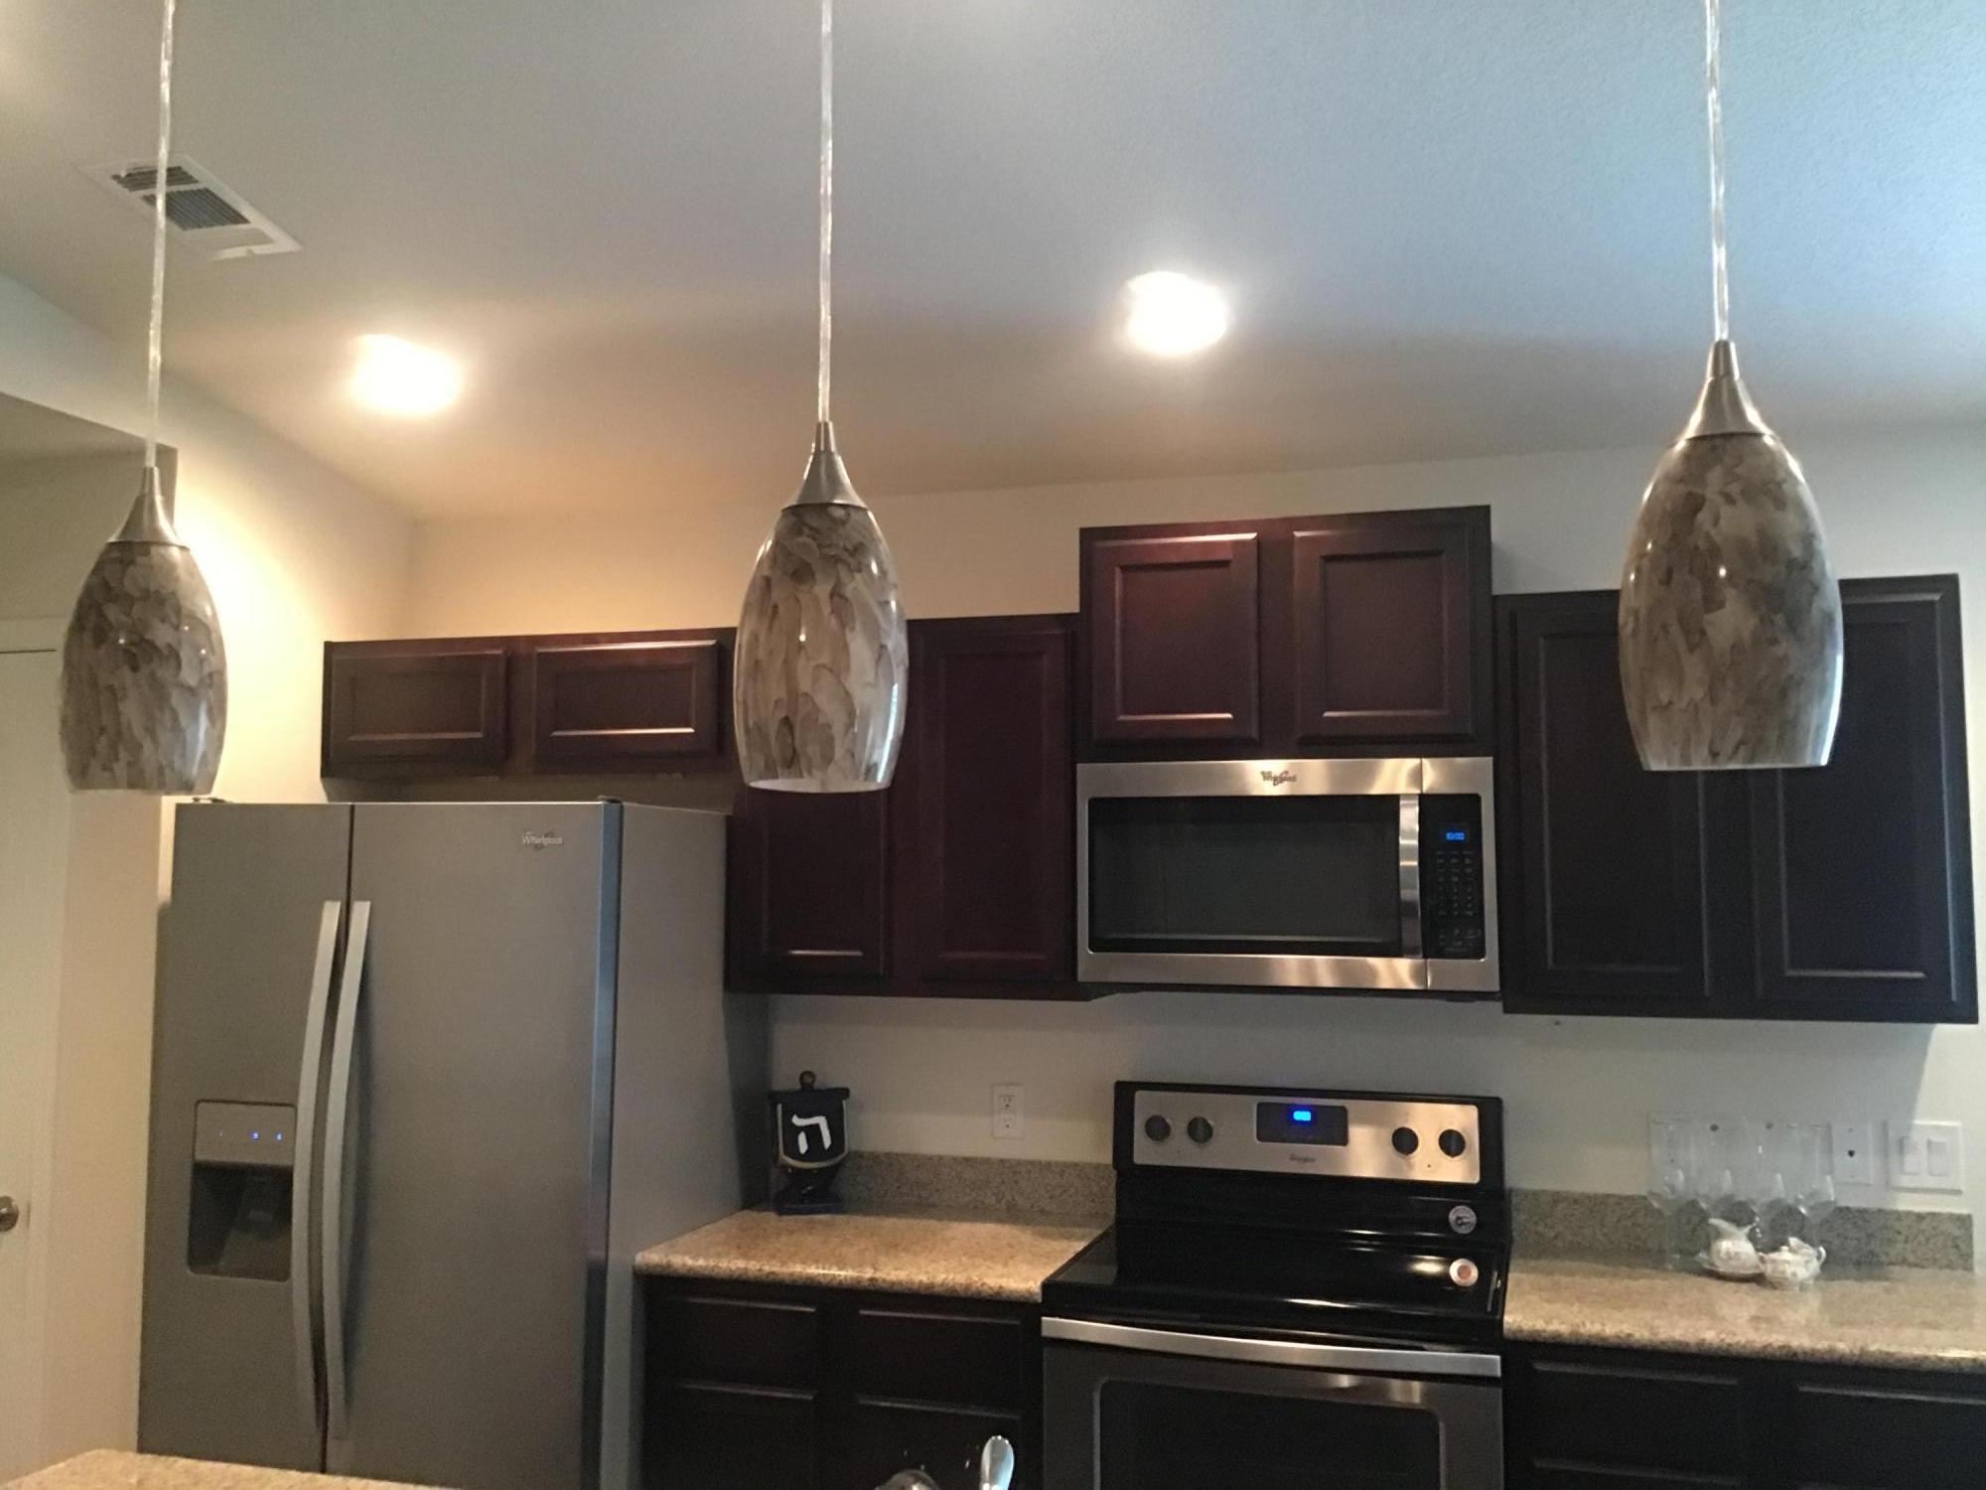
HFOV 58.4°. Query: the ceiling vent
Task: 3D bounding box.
[{"bbox_3d":[-1.302,-0.868,2.907,0.202,0.020,0.290,-1,-15,17],"label":"ceiling vent"}]

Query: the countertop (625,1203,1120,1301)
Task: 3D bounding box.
[{"bbox_3d":[-0.191,0.973,3.473,0.782,0.037,0.639,-1,-4,18],"label":"countertop"}]

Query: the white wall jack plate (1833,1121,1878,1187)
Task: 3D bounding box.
[{"bbox_3d":[1.581,0.750,3.268,0.071,0.115,0.008,-1,-6,16],"label":"white wall jack plate"}]

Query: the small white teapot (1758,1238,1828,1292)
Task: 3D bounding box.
[{"bbox_3d":[1.386,0.896,3.089,0.107,0.081,0.078,0,-4,0],"label":"small white teapot"}]

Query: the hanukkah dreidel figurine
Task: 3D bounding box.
[{"bbox_3d":[-0.387,0.833,3.758,0.155,0.290,0.135,1,-4,-11],"label":"hanukkah dreidel figurine"}]

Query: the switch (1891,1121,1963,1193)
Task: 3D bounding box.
[{"bbox_3d":[1.707,0.754,3.252,0.123,0.123,0.016,-1,-4,17],"label":"switch"}]

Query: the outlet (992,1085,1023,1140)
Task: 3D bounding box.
[{"bbox_3d":[0.029,0.774,3.751,0.068,0.116,0.008,-1,-4,18],"label":"outlet"}]

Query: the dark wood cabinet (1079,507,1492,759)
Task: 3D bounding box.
[{"bbox_3d":[0.582,-0.185,3.470,0.768,0.466,0.326,-1,-4,18],"label":"dark wood cabinet"}]

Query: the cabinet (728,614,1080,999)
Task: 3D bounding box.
[{"bbox_3d":[-0.141,0.134,3.677,0.747,0.749,0.326,-1,-4,18],"label":"cabinet"}]

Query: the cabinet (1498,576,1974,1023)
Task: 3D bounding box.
[{"bbox_3d":[1.324,0.107,3.255,0.766,0.756,0.328,-1,-4,17],"label":"cabinet"}]

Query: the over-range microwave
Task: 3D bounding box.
[{"bbox_3d":[0.583,0.253,3.432,0.759,0.421,0.408,-1,-4,17],"label":"over-range microwave"}]

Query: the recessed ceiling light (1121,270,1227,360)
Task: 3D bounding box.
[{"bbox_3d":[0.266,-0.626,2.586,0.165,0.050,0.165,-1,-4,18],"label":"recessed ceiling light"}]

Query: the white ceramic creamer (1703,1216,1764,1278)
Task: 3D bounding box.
[{"bbox_3d":[1.318,0.890,3.175,0.097,0.099,0.080,-1,-4,18],"label":"white ceramic creamer"}]

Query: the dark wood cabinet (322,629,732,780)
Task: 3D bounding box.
[{"bbox_3d":[-0.982,-0.077,3.983,1.000,0.303,0.328,-1,-4,17],"label":"dark wood cabinet"}]

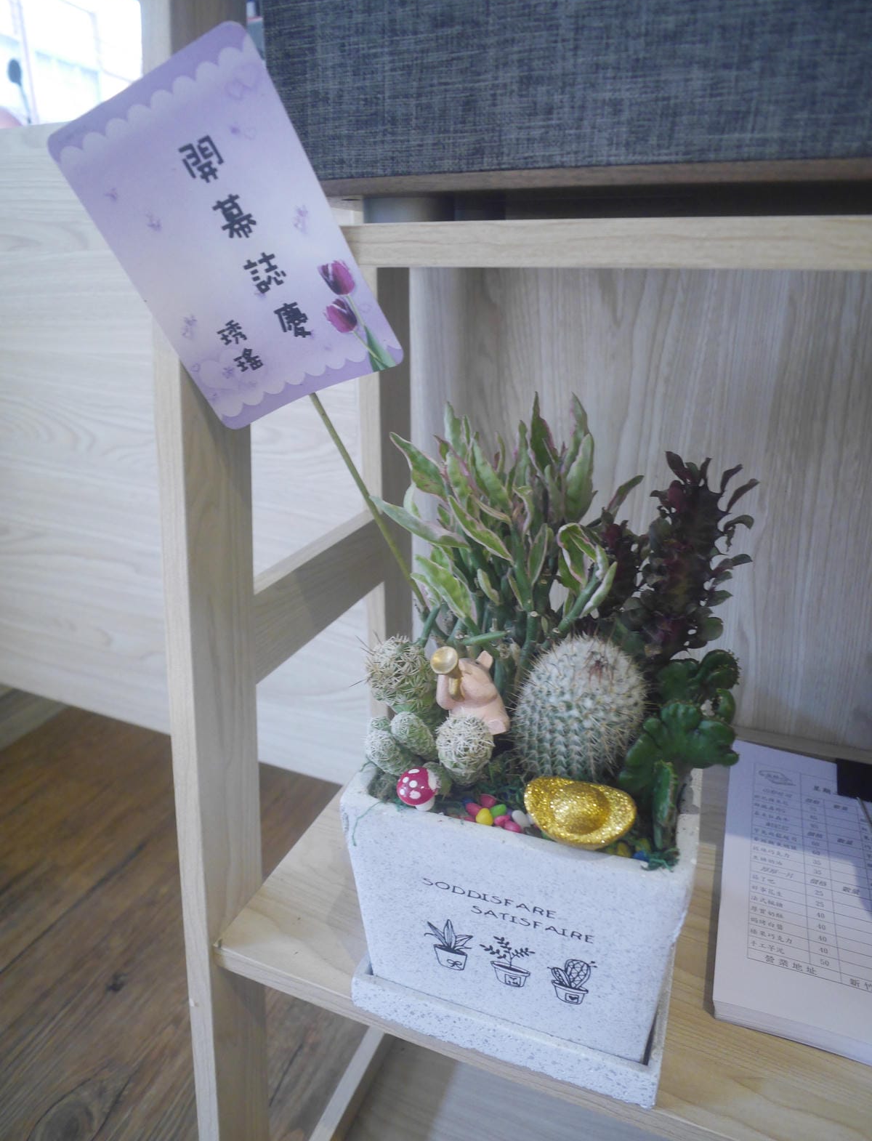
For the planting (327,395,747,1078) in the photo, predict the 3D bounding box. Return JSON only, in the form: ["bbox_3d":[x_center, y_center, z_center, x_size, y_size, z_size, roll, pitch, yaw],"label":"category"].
[{"bbox_3d":[0.044,0.051,0.383,0.151,0.239,0.140,8,21,19],"label":"planting"}]

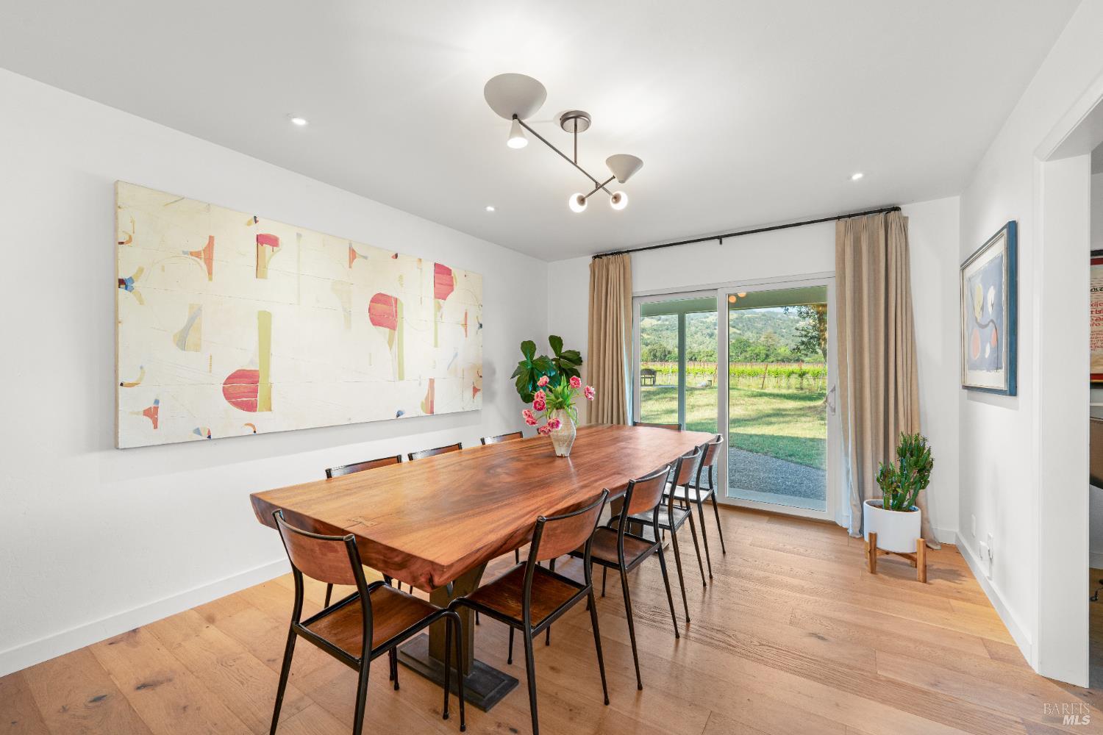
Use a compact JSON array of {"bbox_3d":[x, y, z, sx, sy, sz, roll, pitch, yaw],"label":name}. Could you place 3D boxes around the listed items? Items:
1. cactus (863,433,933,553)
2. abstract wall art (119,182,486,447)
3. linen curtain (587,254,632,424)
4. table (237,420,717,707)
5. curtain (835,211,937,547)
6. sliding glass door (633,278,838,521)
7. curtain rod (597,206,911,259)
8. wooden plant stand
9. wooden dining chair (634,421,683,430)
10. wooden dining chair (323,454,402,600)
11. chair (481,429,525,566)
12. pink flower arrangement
[{"bbox_3d":[2.150,0.770,2.672,0.330,0.720,0.320,0,0,35],"label":"cactus"},{"bbox_3d":[-1.331,-0.237,2.980,0.045,1.245,2.410,0,0,34],"label":"abstract wall art"},{"bbox_3d":[0.556,0.067,4.379,0.572,2.349,0.171,0,0,34],"label":"linen curtain"},{"bbox_3d":[0.058,0.871,2.430,1.090,0.760,2.690,0,0,35],"label":"table"},{"bbox_3d":[2.406,0.071,3.110,0.582,2.349,0.181,0,0,34],"label":"curtain"},{"bbox_3d":[1.614,0.256,4.036,1.830,2.020,0.100,0,0,35],"label":"sliding glass door"},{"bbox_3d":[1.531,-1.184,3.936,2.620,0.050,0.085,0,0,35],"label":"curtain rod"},{"bbox_3d":[2.107,1.124,2.641,0.276,0.246,0.276,0,0,29],"label":"wooden plant stand"},{"bbox_3d":[0.725,0.843,3.279,0.422,0.803,0.482,0,0,27],"label":"wooden dining chair"},{"bbox_3d":[-0.734,0.846,1.961,0.480,0.800,0.430,0,0,35],"label":"wooden dining chair"},{"bbox_3d":[-0.153,0.845,2.762,0.482,0.803,0.422,0,0,34],"label":"chair"},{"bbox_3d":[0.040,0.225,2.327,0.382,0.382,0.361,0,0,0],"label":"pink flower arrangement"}]

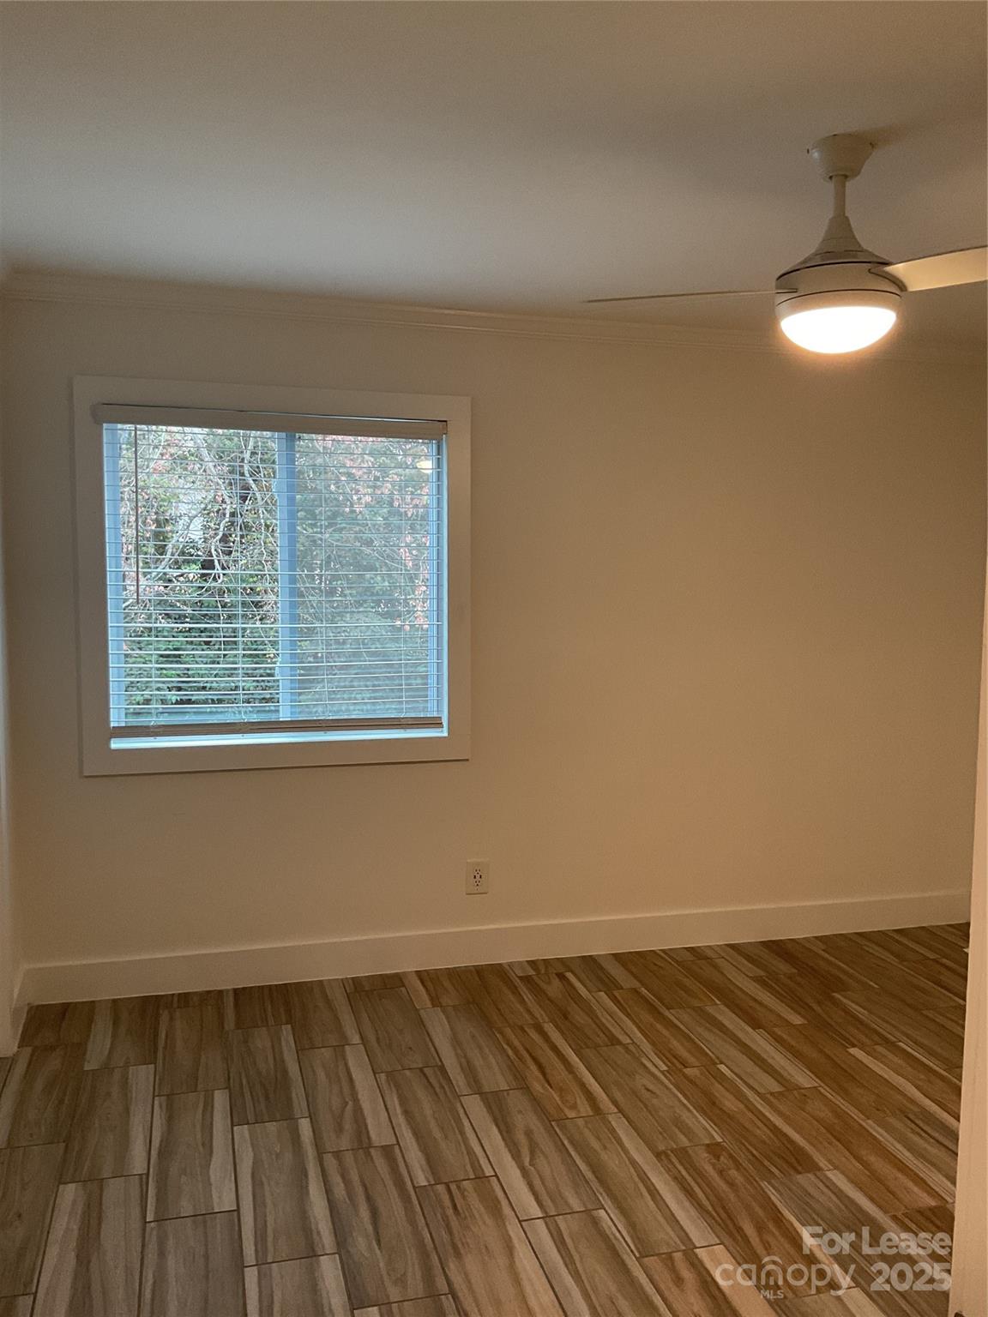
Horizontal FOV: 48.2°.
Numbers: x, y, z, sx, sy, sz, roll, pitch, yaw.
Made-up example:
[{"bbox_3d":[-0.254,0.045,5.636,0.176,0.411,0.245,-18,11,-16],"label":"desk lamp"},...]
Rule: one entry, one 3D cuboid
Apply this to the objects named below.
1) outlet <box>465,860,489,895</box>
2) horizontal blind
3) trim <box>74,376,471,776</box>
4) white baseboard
[{"bbox_3d":[-0.061,0.816,4.103,0.083,0.123,0.009,-1,5,-15],"label":"outlet"},{"bbox_3d":[-0.743,-0.287,3.830,1.159,1.110,0.070,-1,5,-15],"label":"horizontal blind"},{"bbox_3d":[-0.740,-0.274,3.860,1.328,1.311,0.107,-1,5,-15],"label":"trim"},{"bbox_3d":[0.251,1.076,4.210,3.781,0.135,0.018,-1,5,-15],"label":"white baseboard"}]

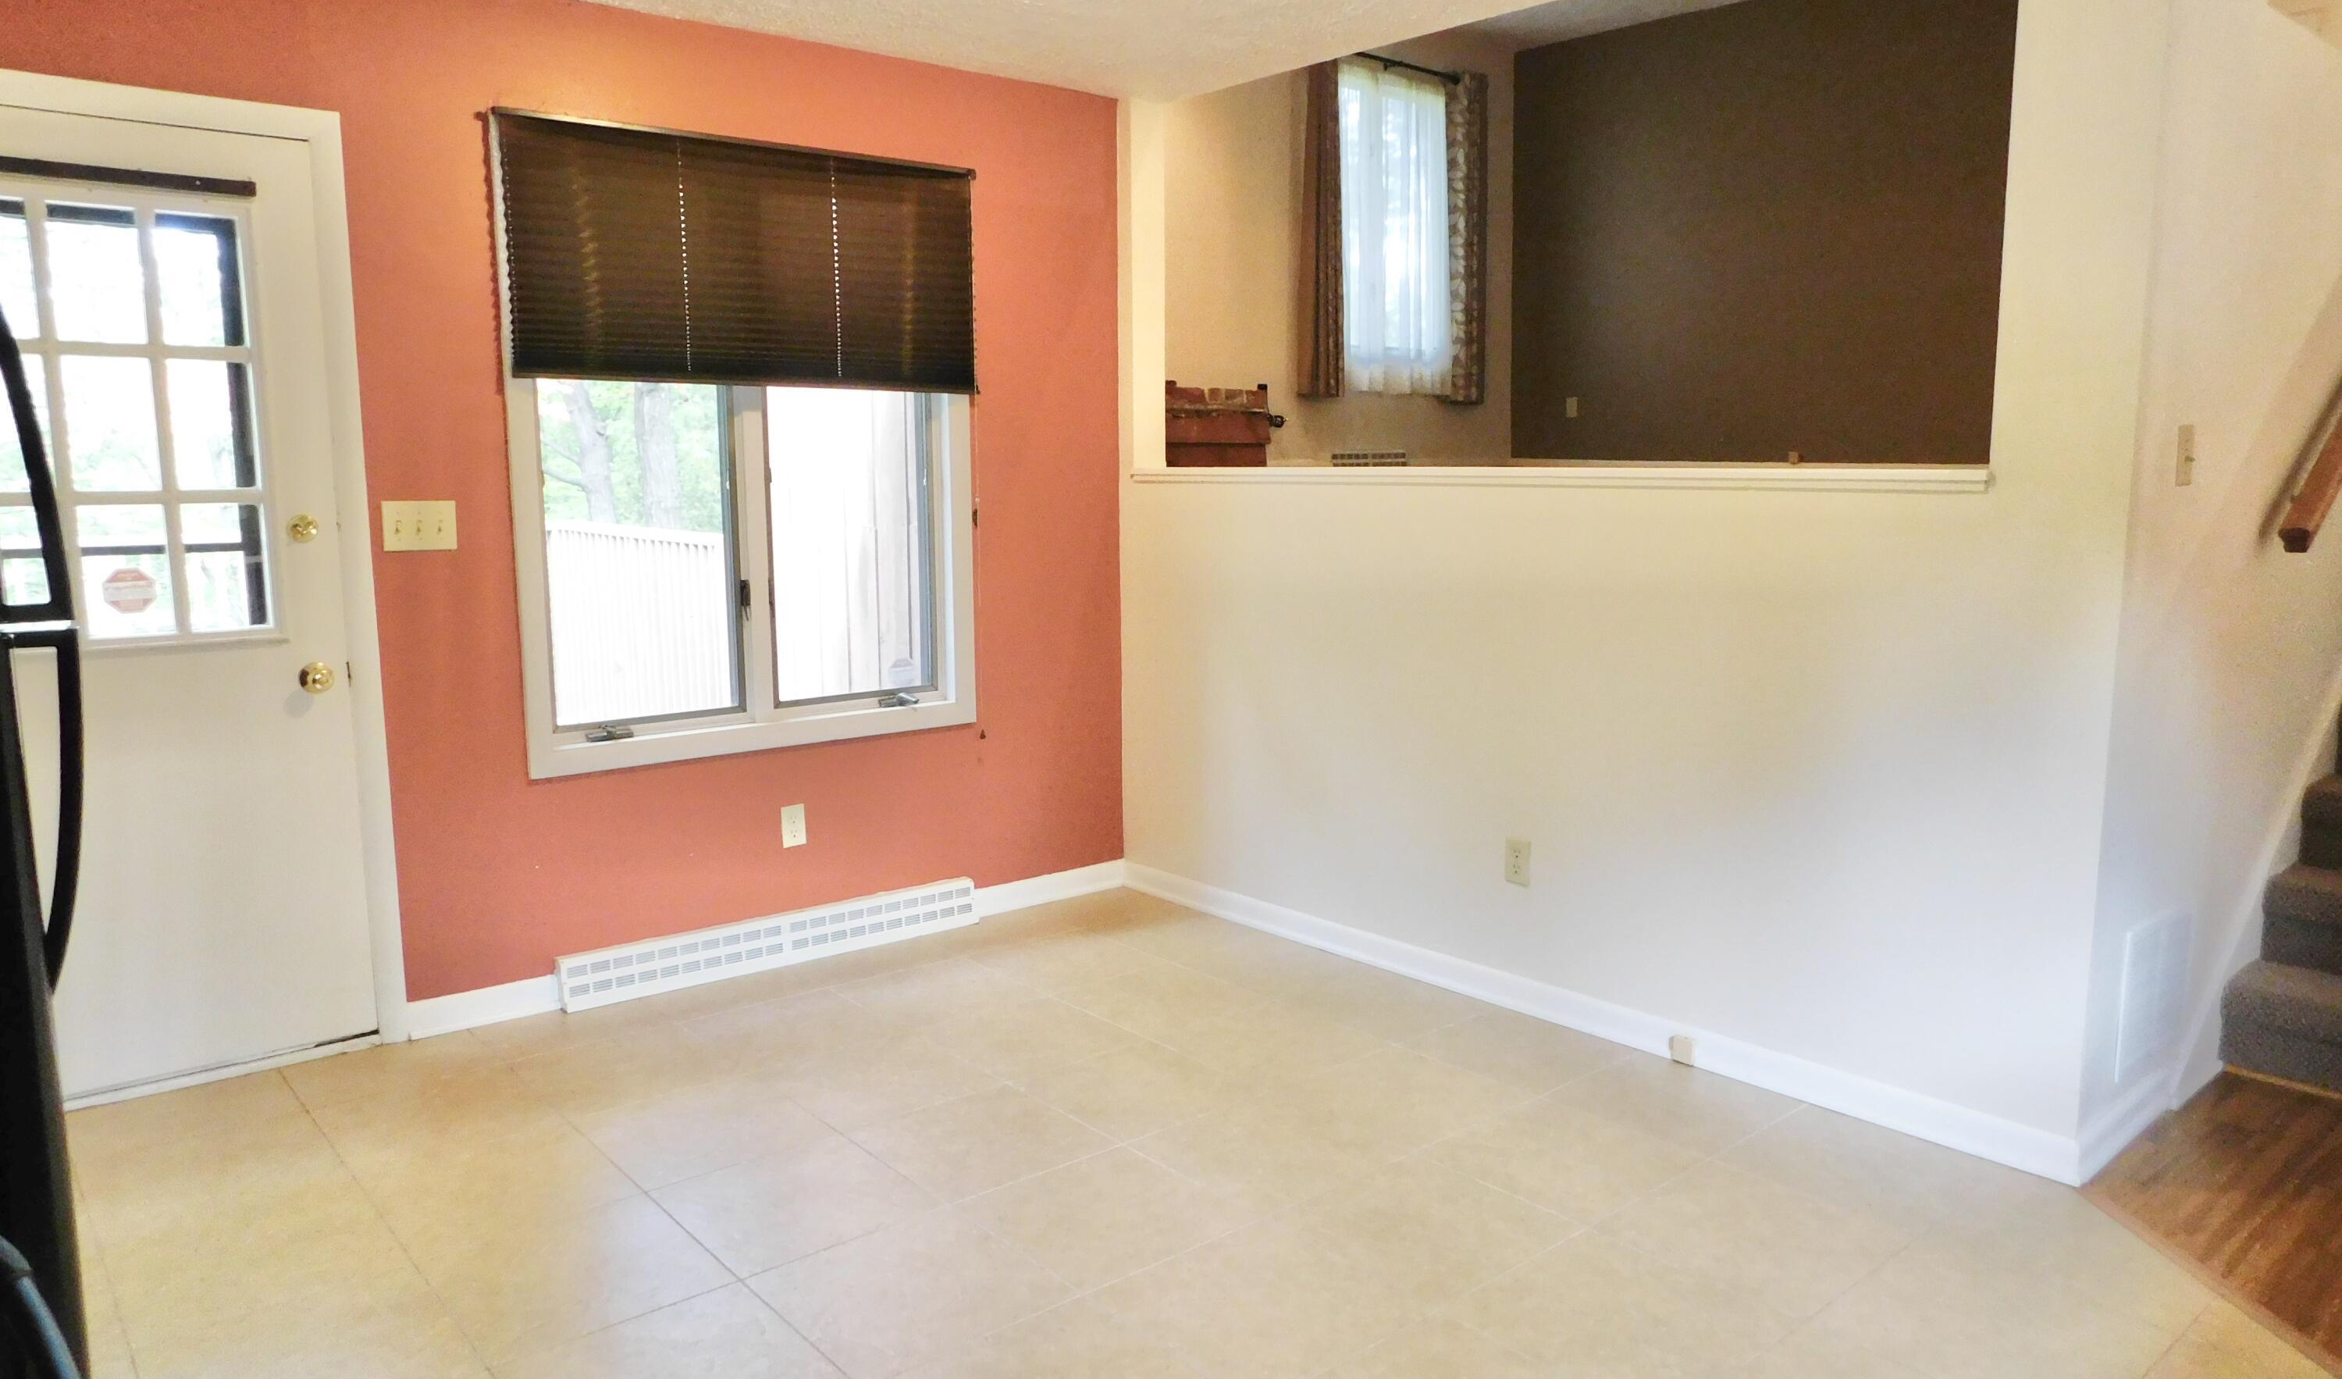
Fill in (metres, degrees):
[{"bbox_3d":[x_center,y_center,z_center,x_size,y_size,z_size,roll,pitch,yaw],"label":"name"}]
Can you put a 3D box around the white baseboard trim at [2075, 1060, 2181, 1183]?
[{"bbox_3d":[1.912,0.866,3.116,0.540,0.094,0.018,-7,11,-40],"label":"white baseboard trim"}]

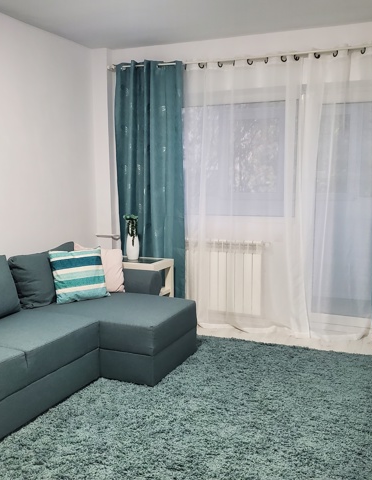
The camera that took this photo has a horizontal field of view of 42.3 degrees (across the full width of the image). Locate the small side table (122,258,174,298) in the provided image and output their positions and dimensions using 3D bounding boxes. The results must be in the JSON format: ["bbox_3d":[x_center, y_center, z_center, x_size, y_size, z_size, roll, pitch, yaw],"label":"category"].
[{"bbox_3d":[-0.452,0.504,4.484,0.580,0.640,0.350,3,9,24],"label":"small side table"}]

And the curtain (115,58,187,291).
[{"bbox_3d":[-0.326,-0.406,4.488,0.684,2.440,0.150,2,8,20],"label":"curtain"}]

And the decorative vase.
[{"bbox_3d":[-0.493,0.067,4.450,0.131,0.237,0.131,-1,8,0],"label":"decorative vase"}]

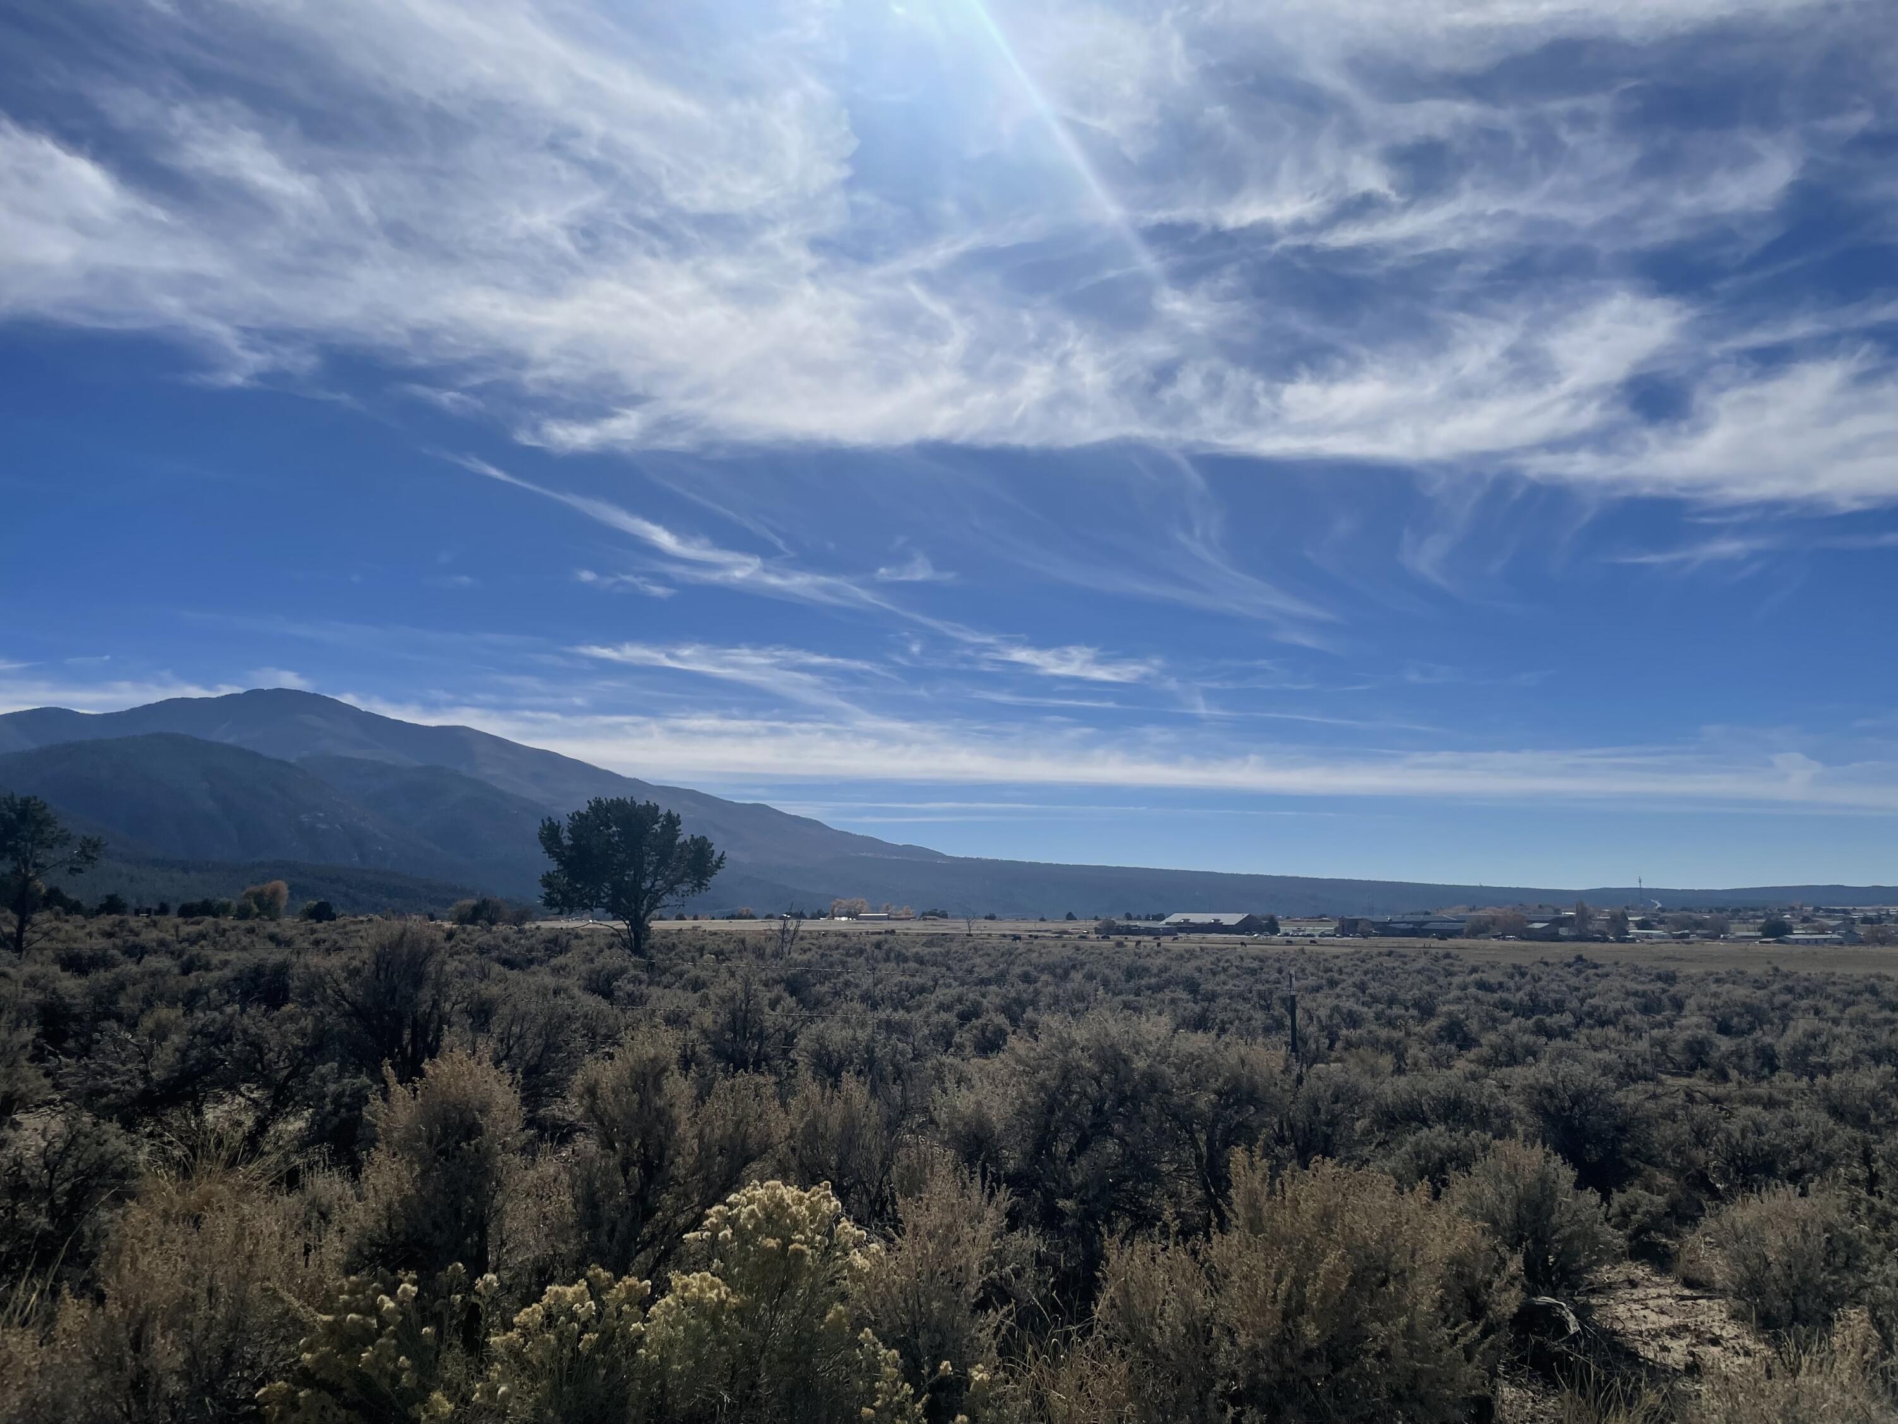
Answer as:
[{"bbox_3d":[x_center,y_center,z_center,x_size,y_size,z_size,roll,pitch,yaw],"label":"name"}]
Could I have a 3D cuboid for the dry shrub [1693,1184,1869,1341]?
[{"bbox_3d":[3.406,2.242,5.963,0.660,0.620,0.650,-4,-9,28],"label":"dry shrub"}]

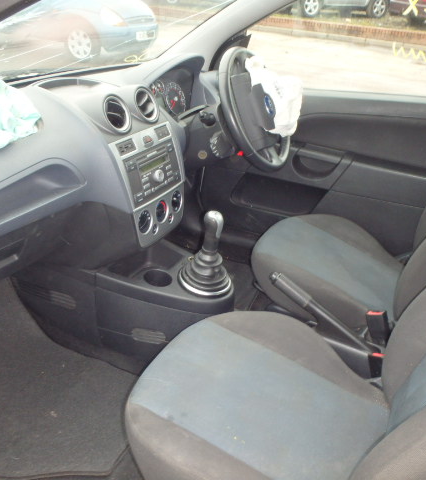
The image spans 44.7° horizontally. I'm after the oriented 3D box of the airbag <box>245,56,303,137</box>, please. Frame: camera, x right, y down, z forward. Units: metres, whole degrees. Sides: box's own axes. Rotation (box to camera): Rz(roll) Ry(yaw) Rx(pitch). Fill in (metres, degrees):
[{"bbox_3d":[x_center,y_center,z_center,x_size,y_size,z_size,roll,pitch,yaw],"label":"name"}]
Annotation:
[{"bbox_3d":[0.182,-0.397,1.477,0.135,0.230,0.190,1,24,32],"label":"airbag"}]

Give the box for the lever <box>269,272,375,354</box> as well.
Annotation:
[{"bbox_3d":[0.254,0.176,1.236,0.305,0.058,0.038,38,38,10],"label":"lever"}]

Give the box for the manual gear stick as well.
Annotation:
[{"bbox_3d":[-0.018,0.024,1.331,0.145,0.222,0.142,0,27,0],"label":"manual gear stick"}]

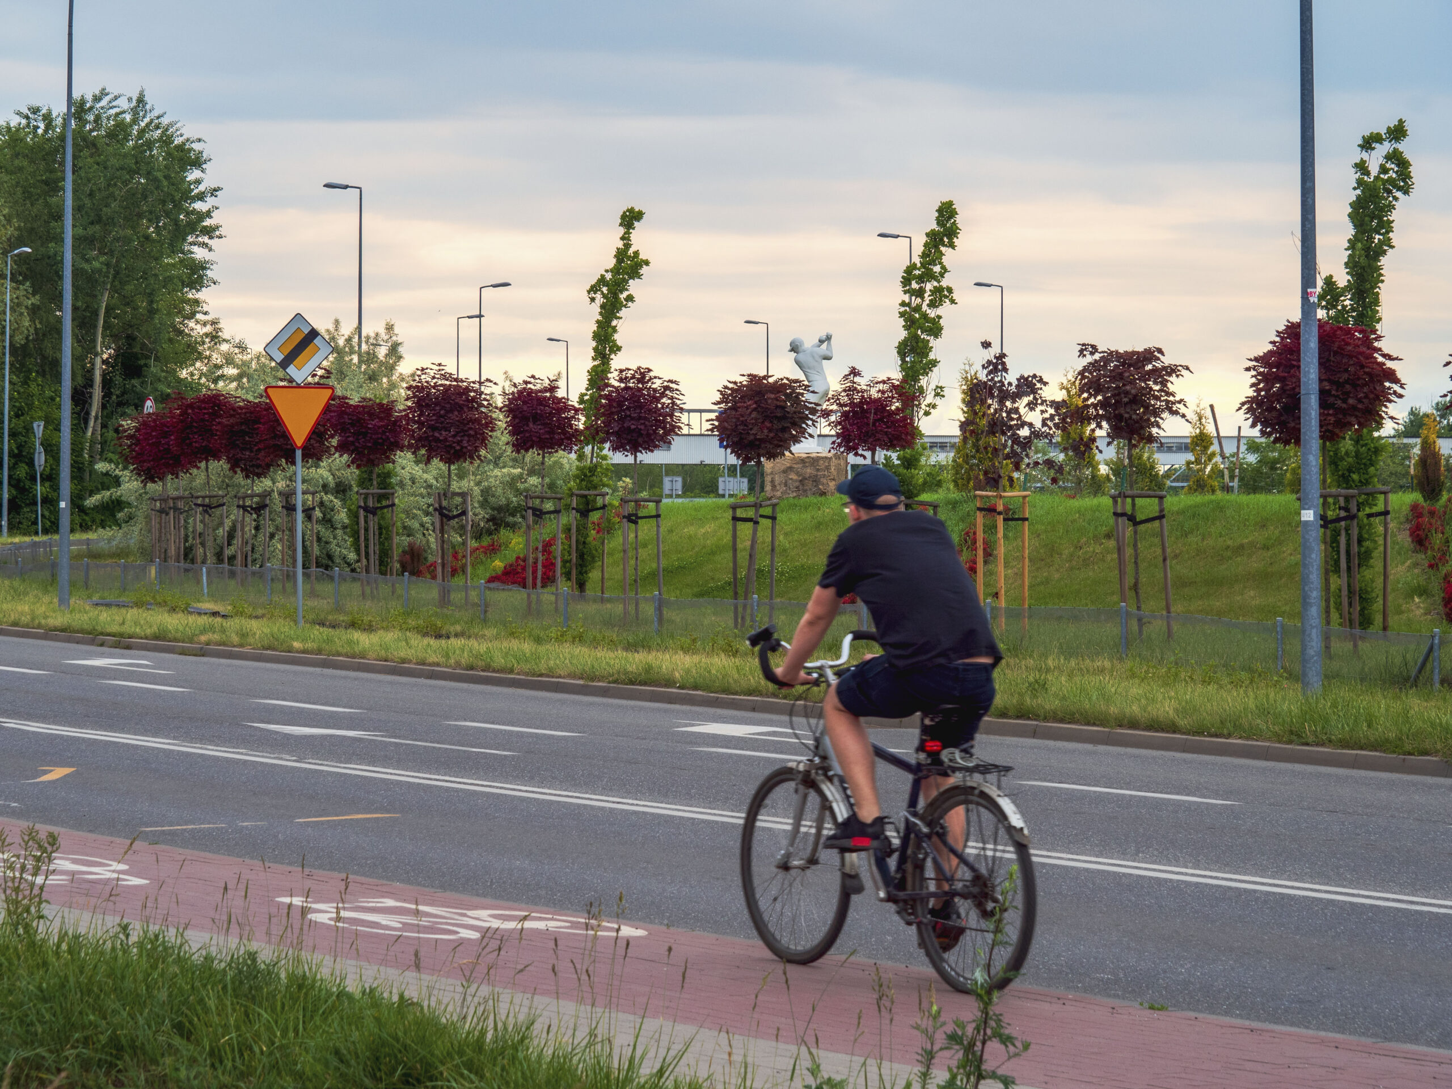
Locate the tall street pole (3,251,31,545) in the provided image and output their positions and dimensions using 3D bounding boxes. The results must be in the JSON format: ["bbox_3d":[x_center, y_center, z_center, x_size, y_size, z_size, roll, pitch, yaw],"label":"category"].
[{"bbox_3d":[-24.158,-5.211,149.000,0.850,9.996,0.350,0,1,9],"label":"tall street pole"}]

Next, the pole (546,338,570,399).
[{"bbox_3d":[-9.014,-6.116,235.000,1.200,9.950,0.350,0,1,0],"label":"pole"}]

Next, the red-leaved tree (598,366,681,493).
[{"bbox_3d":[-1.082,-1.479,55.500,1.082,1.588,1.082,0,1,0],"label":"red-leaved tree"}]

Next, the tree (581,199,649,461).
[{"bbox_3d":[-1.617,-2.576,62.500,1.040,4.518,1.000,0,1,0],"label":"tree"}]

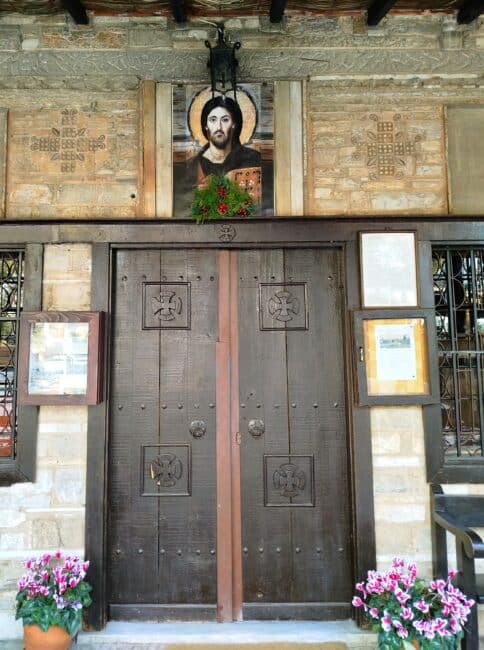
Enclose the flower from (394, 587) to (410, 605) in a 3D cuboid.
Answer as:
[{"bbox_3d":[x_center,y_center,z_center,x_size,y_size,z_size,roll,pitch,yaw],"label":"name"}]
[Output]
[{"bbox_3d":[0.686,1.161,1.917,0.066,0.075,0.055,-1,-5,0],"label":"flower"}]

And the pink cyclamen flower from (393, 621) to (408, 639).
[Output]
[{"bbox_3d":[0.660,1.264,1.865,0.062,0.072,0.050,-1,-5,0],"label":"pink cyclamen flower"}]

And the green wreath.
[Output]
[{"bbox_3d":[-0.101,-0.703,2.487,0.362,0.291,0.140,-1,-5,0],"label":"green wreath"}]

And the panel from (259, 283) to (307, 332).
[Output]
[{"bbox_3d":[0.240,-0.101,2.541,0.276,0.275,0.040,-1,-5,0],"label":"panel"}]

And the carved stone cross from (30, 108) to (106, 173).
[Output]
[{"bbox_3d":[-1.010,-1.071,2.611,0.438,0.386,0.040,-1,-5,0],"label":"carved stone cross"}]

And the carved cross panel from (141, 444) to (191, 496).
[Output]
[{"bbox_3d":[-0.413,0.795,2.455,0.280,0.277,0.040,-1,-5,0],"label":"carved cross panel"}]

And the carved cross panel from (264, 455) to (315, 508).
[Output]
[{"bbox_3d":[0.261,0.851,2.451,0.279,0.281,0.040,-1,-5,0],"label":"carved cross panel"}]

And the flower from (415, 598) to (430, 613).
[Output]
[{"bbox_3d":[0.766,1.197,1.914,0.068,0.060,0.055,-1,-5,0],"label":"flower"}]

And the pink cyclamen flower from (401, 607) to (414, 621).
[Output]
[{"bbox_3d":[0.697,1.216,1.892,0.059,0.052,0.055,-1,-5,0],"label":"pink cyclamen flower"}]

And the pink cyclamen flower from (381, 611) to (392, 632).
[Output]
[{"bbox_3d":[0.607,1.241,1.885,0.044,0.091,0.045,-1,-5,0],"label":"pink cyclamen flower"}]

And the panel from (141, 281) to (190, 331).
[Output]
[{"bbox_3d":[-0.425,-0.105,2.541,0.275,0.274,0.040,-1,-5,0],"label":"panel"}]

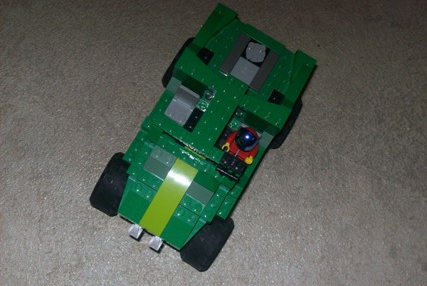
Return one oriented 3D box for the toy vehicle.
[{"bbox_3d":[-0.005,-0.006,0.476,0.096,0.085,0.169,31,78,0],"label":"toy vehicle"}]

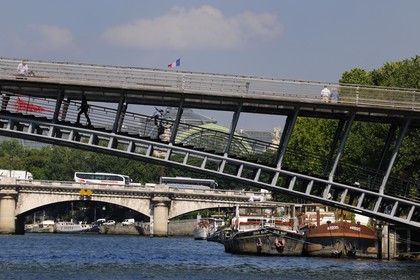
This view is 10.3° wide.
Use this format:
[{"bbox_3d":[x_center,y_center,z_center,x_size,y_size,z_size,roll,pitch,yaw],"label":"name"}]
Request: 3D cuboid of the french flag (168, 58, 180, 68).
[{"bbox_3d":[-16.280,-35.083,1070.000,5.200,4.000,0.400,1,-2,0],"label":"french flag"}]

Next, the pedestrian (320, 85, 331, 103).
[{"bbox_3d":[6.469,-2.201,130.000,0.520,1.720,0.400,1,-2,0],"label":"pedestrian"}]

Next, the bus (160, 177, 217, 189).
[{"bbox_3d":[-4.781,10.148,507.000,12.100,3.550,2.550,3,-2,-4],"label":"bus"}]

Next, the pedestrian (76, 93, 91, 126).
[{"bbox_3d":[-6.599,-1.600,122.000,0.720,1.740,0.520,1,-2,3],"label":"pedestrian"}]

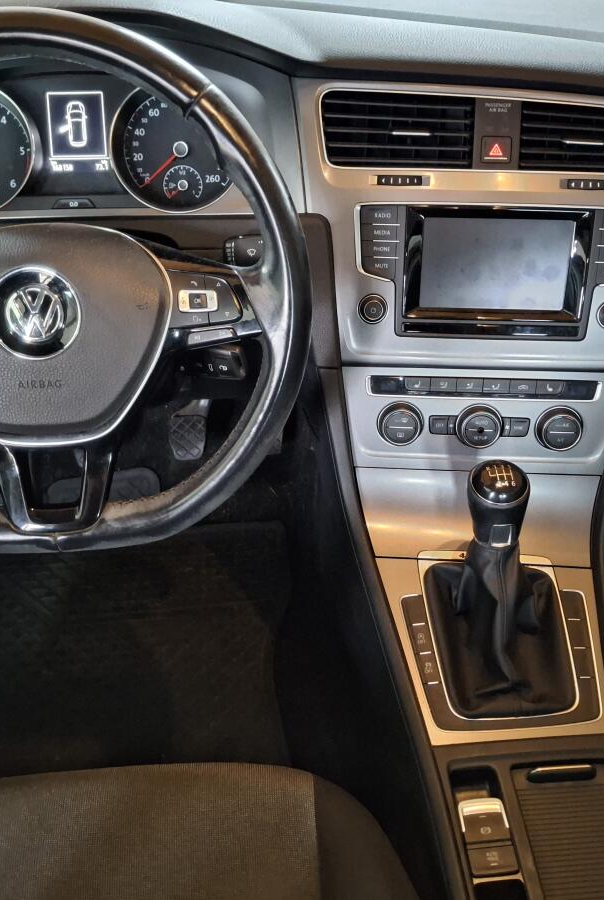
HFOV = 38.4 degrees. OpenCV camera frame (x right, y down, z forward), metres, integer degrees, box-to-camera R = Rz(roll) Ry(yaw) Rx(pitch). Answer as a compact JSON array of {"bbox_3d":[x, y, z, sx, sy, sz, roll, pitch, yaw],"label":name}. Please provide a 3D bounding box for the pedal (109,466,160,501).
[{"bbox_3d":[-0.247,0.055,1.270,0.080,0.065,0.030,-1,16,0],"label":"pedal"}]

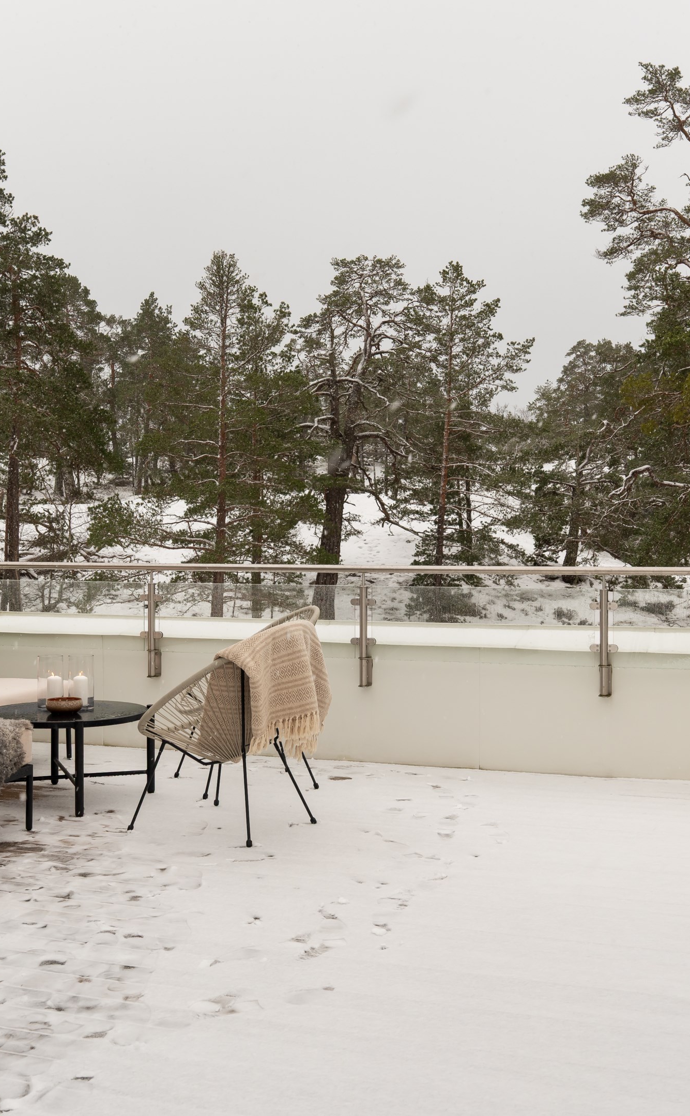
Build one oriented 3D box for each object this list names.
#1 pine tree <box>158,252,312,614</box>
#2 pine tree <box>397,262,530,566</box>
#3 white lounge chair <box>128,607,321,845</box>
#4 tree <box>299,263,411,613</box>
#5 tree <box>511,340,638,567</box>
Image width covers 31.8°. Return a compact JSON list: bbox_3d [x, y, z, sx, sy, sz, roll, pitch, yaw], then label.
[{"bbox_3d":[-2.273,-2.448,25.000,3.100,7.740,3.100,0,0,0],"label":"pine tree"},{"bbox_3d":[3.054,-3.254,31.000,3.400,8.690,3.400,0,0,0],"label":"pine tree"},{"bbox_3d":[-0.465,0.678,5.180,0.840,0.940,0.740,0,1,34],"label":"white lounge chair"},{"bbox_3d":[0.225,-2.504,26.000,2.700,7.960,2.700,0,0,0],"label":"tree"},{"bbox_3d":[6.441,-2.741,34.000,3.600,6.770,3.600,0,0,0],"label":"tree"}]

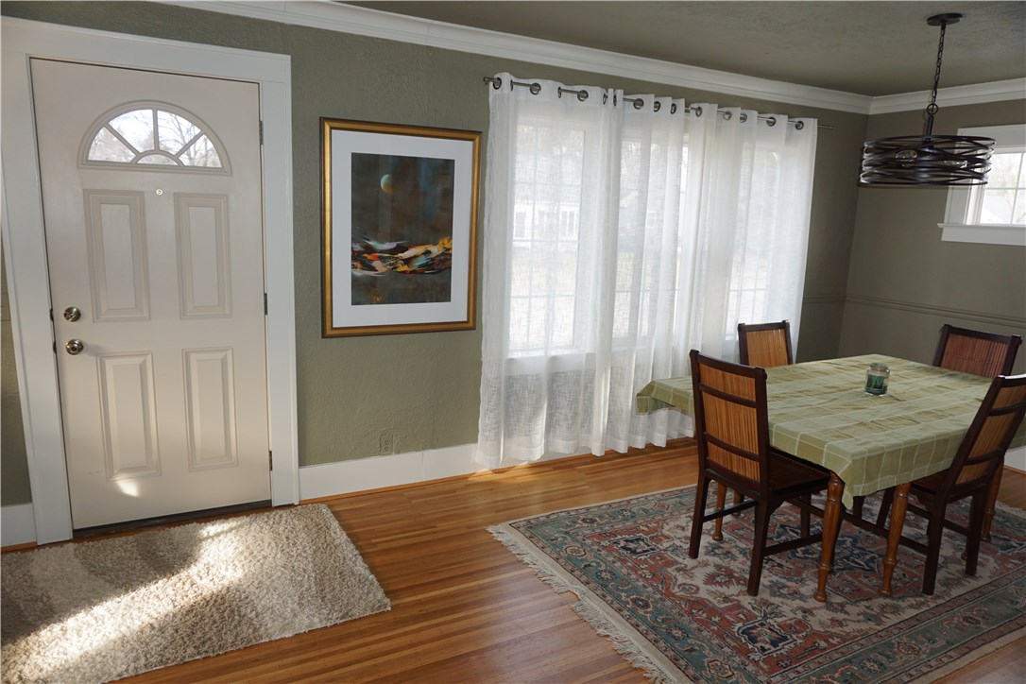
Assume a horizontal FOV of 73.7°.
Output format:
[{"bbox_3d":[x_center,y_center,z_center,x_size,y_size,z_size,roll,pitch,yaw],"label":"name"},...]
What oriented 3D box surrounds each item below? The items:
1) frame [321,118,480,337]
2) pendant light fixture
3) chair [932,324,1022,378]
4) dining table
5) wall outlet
[{"bbox_3d":[-0.563,-0.567,3.540,0.846,1.061,0.030,-4,13,-28],"label":"frame"},{"bbox_3d":[1.874,-1.077,3.062,0.510,0.705,0.510,-4,13,-28],"label":"pendant light fixture"},{"bbox_3d":[2.291,0.431,3.694,0.580,0.966,0.420,-4,13,-28],"label":"chair"},{"bbox_3d":[1.667,0.599,3.270,1.800,0.760,1.120,-4,13,-28],"label":"dining table"},{"bbox_3d":[-0.686,0.565,3.733,0.071,0.114,0.010,-4,13,-28],"label":"wall outlet"}]

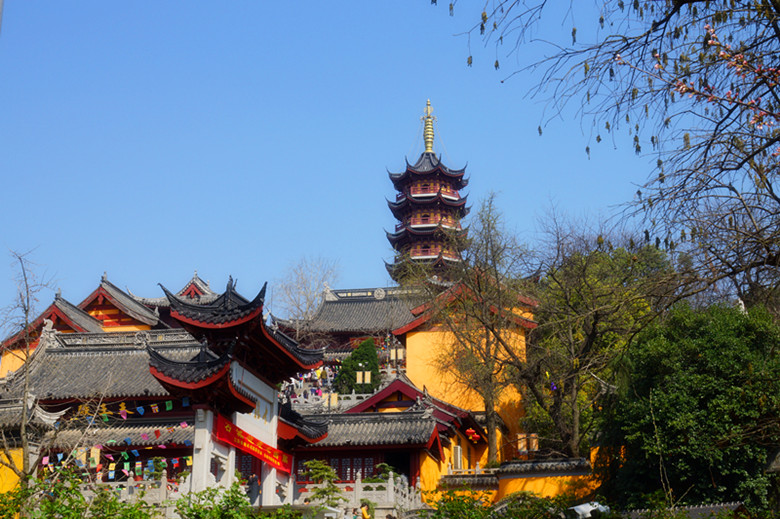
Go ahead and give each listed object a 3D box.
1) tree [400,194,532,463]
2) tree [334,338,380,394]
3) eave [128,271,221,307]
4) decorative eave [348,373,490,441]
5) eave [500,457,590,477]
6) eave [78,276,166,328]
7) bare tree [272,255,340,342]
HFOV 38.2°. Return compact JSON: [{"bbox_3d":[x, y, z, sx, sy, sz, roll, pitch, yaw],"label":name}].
[{"bbox_3d":[4.193,3.743,64.411,7.269,15.948,6.608,0,-18,0],"label":"tree"},{"bbox_3d":[-2.402,8.121,83.698,3.391,4.615,3.244,0,-18,0],"label":"tree"},{"bbox_3d":[-16.215,3.265,96.568,9.300,3.396,7.500,-3,-18,9],"label":"eave"},{"bbox_3d":[1.334,8.901,65.584,7.365,2.324,10.500,-3,-18,9],"label":"decorative eave"},{"bbox_3d":[7.235,9.752,52.313,4.418,0.780,0.900,-7,-19,19],"label":"eave"},{"bbox_3d":[-19.402,3.826,80.781,7.795,3.369,7.000,-3,-18,9],"label":"eave"},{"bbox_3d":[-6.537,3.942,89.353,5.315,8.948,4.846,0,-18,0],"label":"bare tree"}]

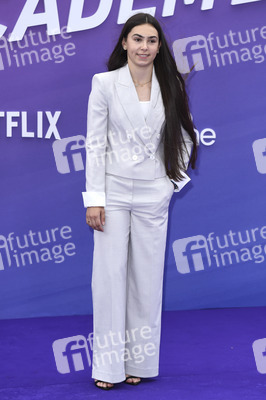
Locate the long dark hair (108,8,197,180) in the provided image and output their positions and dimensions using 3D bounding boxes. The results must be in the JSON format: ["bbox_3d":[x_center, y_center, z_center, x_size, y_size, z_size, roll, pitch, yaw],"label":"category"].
[{"bbox_3d":[0.083,-0.460,5.780,0.380,0.750,0.280,-1,6,-6],"label":"long dark hair"}]

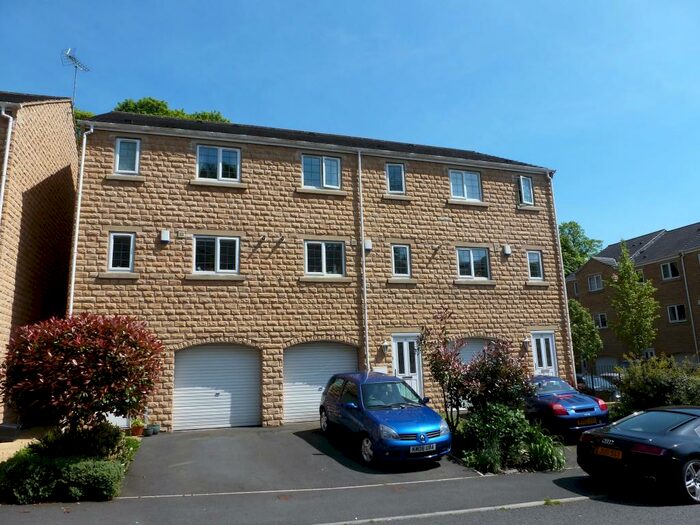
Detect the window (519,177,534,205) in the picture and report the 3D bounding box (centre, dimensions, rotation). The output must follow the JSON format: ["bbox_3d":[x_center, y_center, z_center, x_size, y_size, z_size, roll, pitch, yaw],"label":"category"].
[{"bbox_3d":[6.019,-2.440,16.544,0.544,0.975,0.150,2,-10,-17],"label":"window"}]

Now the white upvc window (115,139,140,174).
[{"bbox_3d":[-6.045,-2.868,13.228,0.600,1.000,0.100,2,-12,-17],"label":"white upvc window"}]

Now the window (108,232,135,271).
[{"bbox_3d":[-5.819,-0.262,12.390,0.591,0.999,0.100,2,-10,-17],"label":"window"}]

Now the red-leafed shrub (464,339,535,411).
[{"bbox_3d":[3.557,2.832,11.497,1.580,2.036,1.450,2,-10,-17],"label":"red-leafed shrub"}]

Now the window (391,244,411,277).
[{"bbox_3d":[1.572,-0.038,14.930,0.590,0.990,0.100,2,-12,-17],"label":"window"}]

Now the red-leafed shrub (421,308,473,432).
[{"bbox_3d":[2.207,2.470,11.100,1.220,2.750,1.200,2,-12,-17],"label":"red-leafed shrub"}]

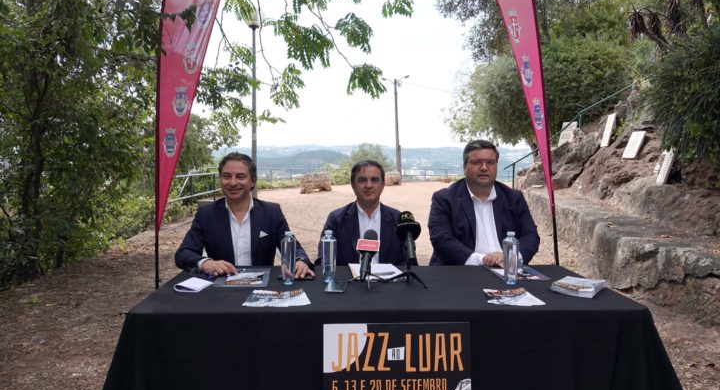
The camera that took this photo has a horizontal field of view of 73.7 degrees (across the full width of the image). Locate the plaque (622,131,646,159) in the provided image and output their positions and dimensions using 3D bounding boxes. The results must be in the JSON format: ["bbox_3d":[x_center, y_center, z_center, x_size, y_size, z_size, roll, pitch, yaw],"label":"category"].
[{"bbox_3d":[4.715,-0.851,8.250,0.050,0.530,0.270,28,-6,-21],"label":"plaque"}]

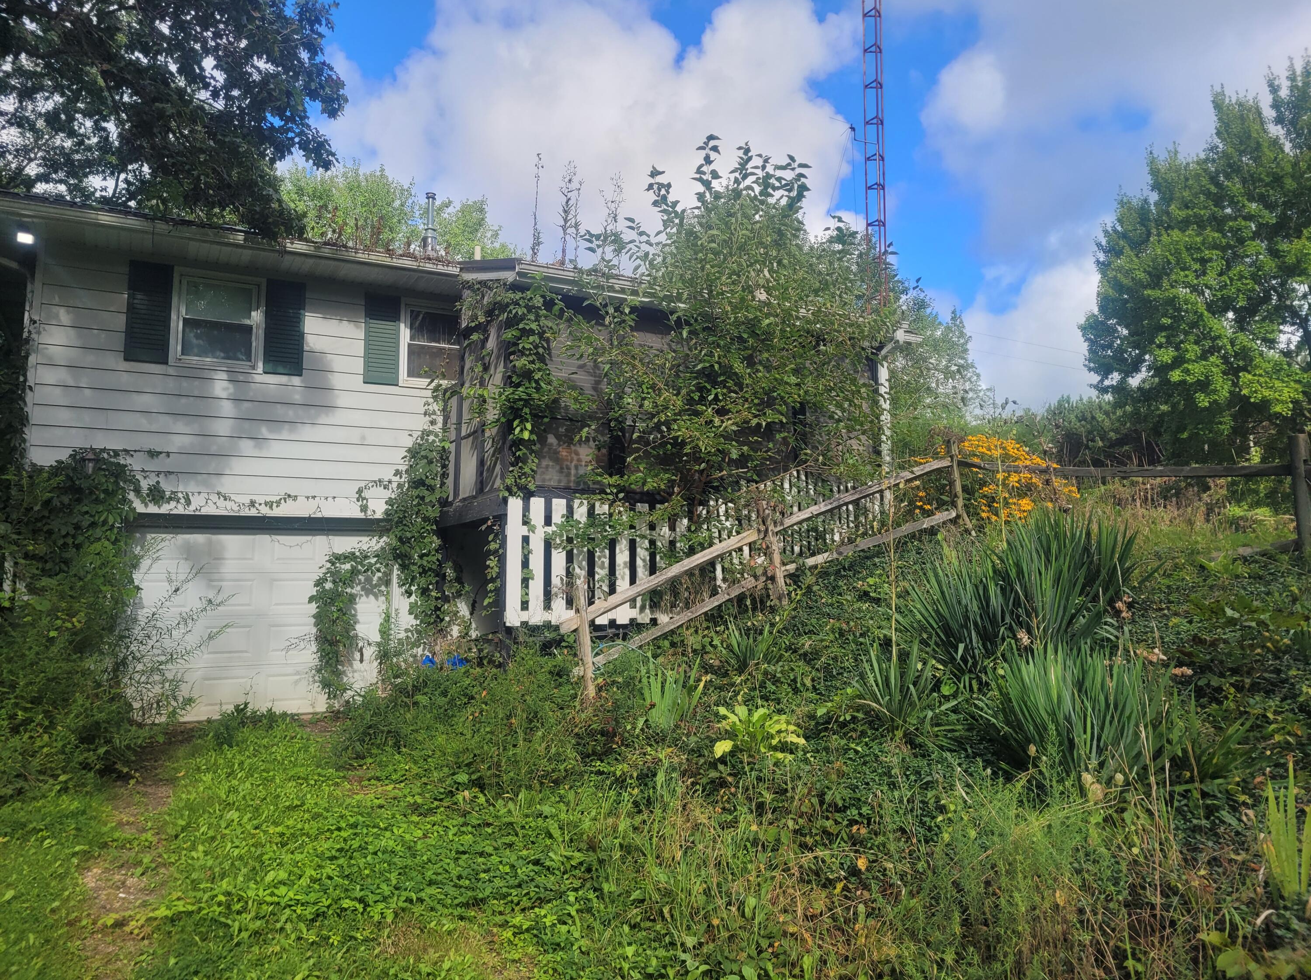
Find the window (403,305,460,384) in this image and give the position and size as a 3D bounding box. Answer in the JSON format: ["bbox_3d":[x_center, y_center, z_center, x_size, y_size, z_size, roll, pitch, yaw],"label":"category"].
[{"bbox_3d":[-2.611,-1.709,11.797,0.760,0.926,0.100,3,-6,-27],"label":"window"}]

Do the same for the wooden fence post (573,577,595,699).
[{"bbox_3d":[-0.635,1.327,8.845,0.115,1.062,0.115,-3,-5,-27],"label":"wooden fence post"}]

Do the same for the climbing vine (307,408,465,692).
[{"bbox_3d":[-2.996,0.630,11.116,1.680,3.316,0.450,3,-6,-27],"label":"climbing vine"}]

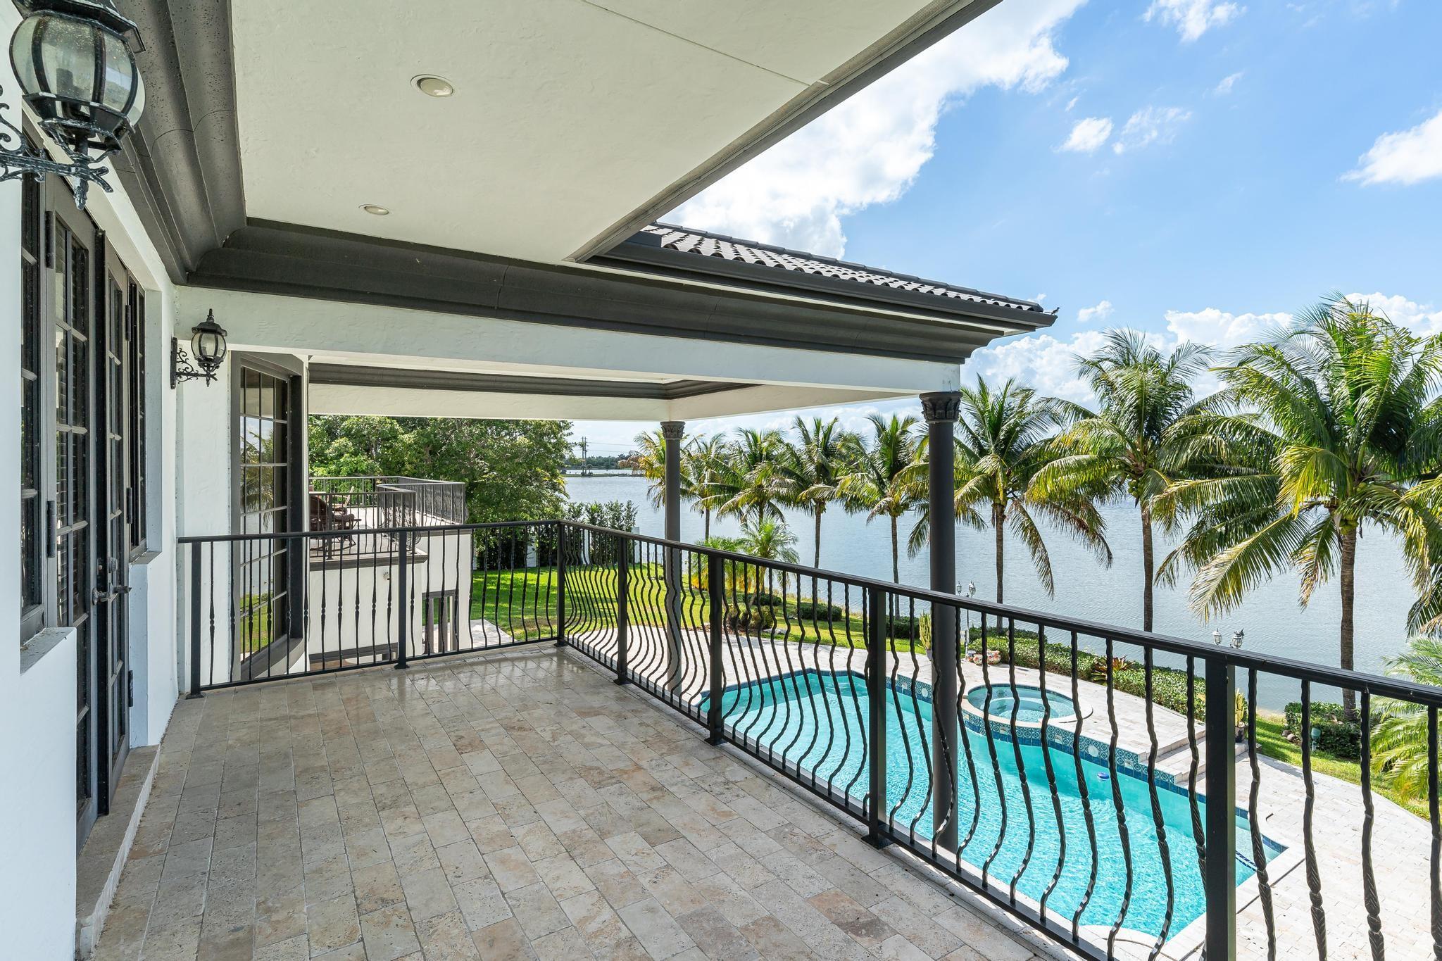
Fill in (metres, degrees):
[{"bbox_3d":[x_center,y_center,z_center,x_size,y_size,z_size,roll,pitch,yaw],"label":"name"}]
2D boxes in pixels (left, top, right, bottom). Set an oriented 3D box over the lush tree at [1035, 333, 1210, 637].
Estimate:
[{"bbox_3d":[10.295,0.647,17.242,5.200,8.909,5.200,0,1,0],"label":"lush tree"}]

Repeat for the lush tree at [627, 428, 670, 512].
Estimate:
[{"bbox_3d":[-3.007,1.079,33.175,4.000,7.311,4.000,0,1,0],"label":"lush tree"}]

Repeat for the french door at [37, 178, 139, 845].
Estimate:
[{"bbox_3d":[-2.640,0.162,2.895,0.100,2.480,1.800,0,1,-34],"label":"french door"}]

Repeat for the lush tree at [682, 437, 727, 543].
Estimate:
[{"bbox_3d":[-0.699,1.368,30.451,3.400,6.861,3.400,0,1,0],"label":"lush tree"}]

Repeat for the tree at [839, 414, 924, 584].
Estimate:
[{"bbox_3d":[5.569,1.366,22.974,4.200,7.208,4.200,0,1,0],"label":"tree"}]

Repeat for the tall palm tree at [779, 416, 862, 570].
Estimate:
[{"bbox_3d":[3.633,1.267,25.309,3.700,7.299,3.700,0,1,0],"label":"tall palm tree"}]

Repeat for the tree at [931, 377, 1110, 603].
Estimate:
[{"bbox_3d":[8.602,0.969,20.399,5.700,8.130,5.700,0,1,0],"label":"tree"}]

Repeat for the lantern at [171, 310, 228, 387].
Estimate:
[{"bbox_3d":[-3.362,-0.844,4.398,0.285,0.536,0.250,0,1,-34],"label":"lantern"}]

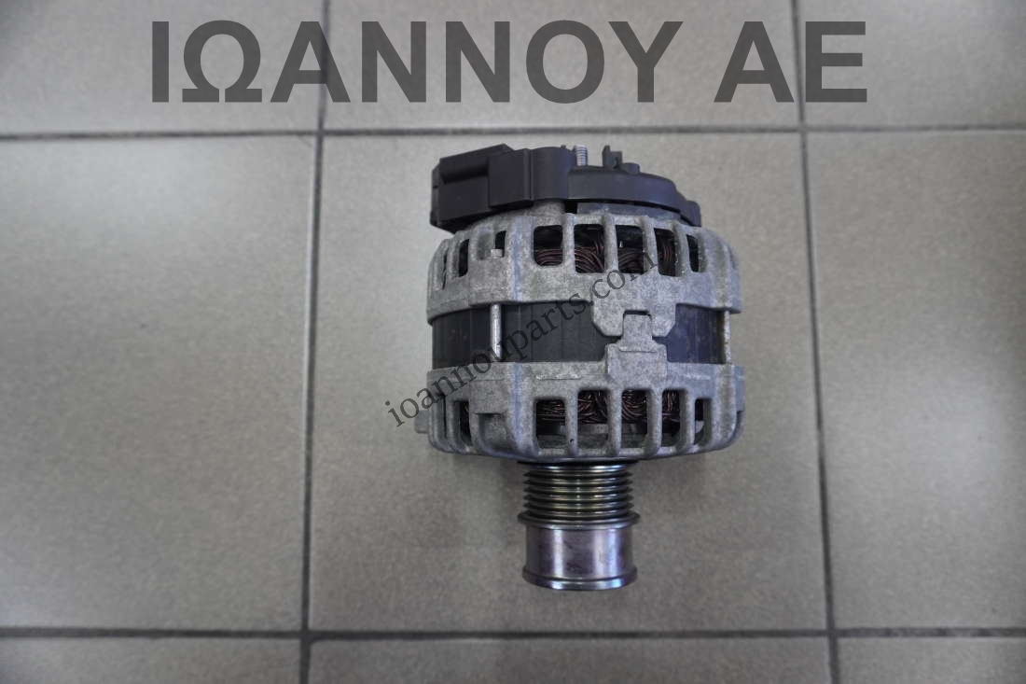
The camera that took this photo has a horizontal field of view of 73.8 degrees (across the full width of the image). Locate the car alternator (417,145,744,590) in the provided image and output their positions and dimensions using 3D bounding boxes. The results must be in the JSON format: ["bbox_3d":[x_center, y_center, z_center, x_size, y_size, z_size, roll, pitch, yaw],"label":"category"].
[{"bbox_3d":[0.030,0.011,0.332,0.160,0.157,0.198,0,83,0],"label":"car alternator"}]

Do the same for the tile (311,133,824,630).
[{"bbox_3d":[0.031,0.019,0.415,0.298,0.009,0.298,0,83,0],"label":"tile"}]

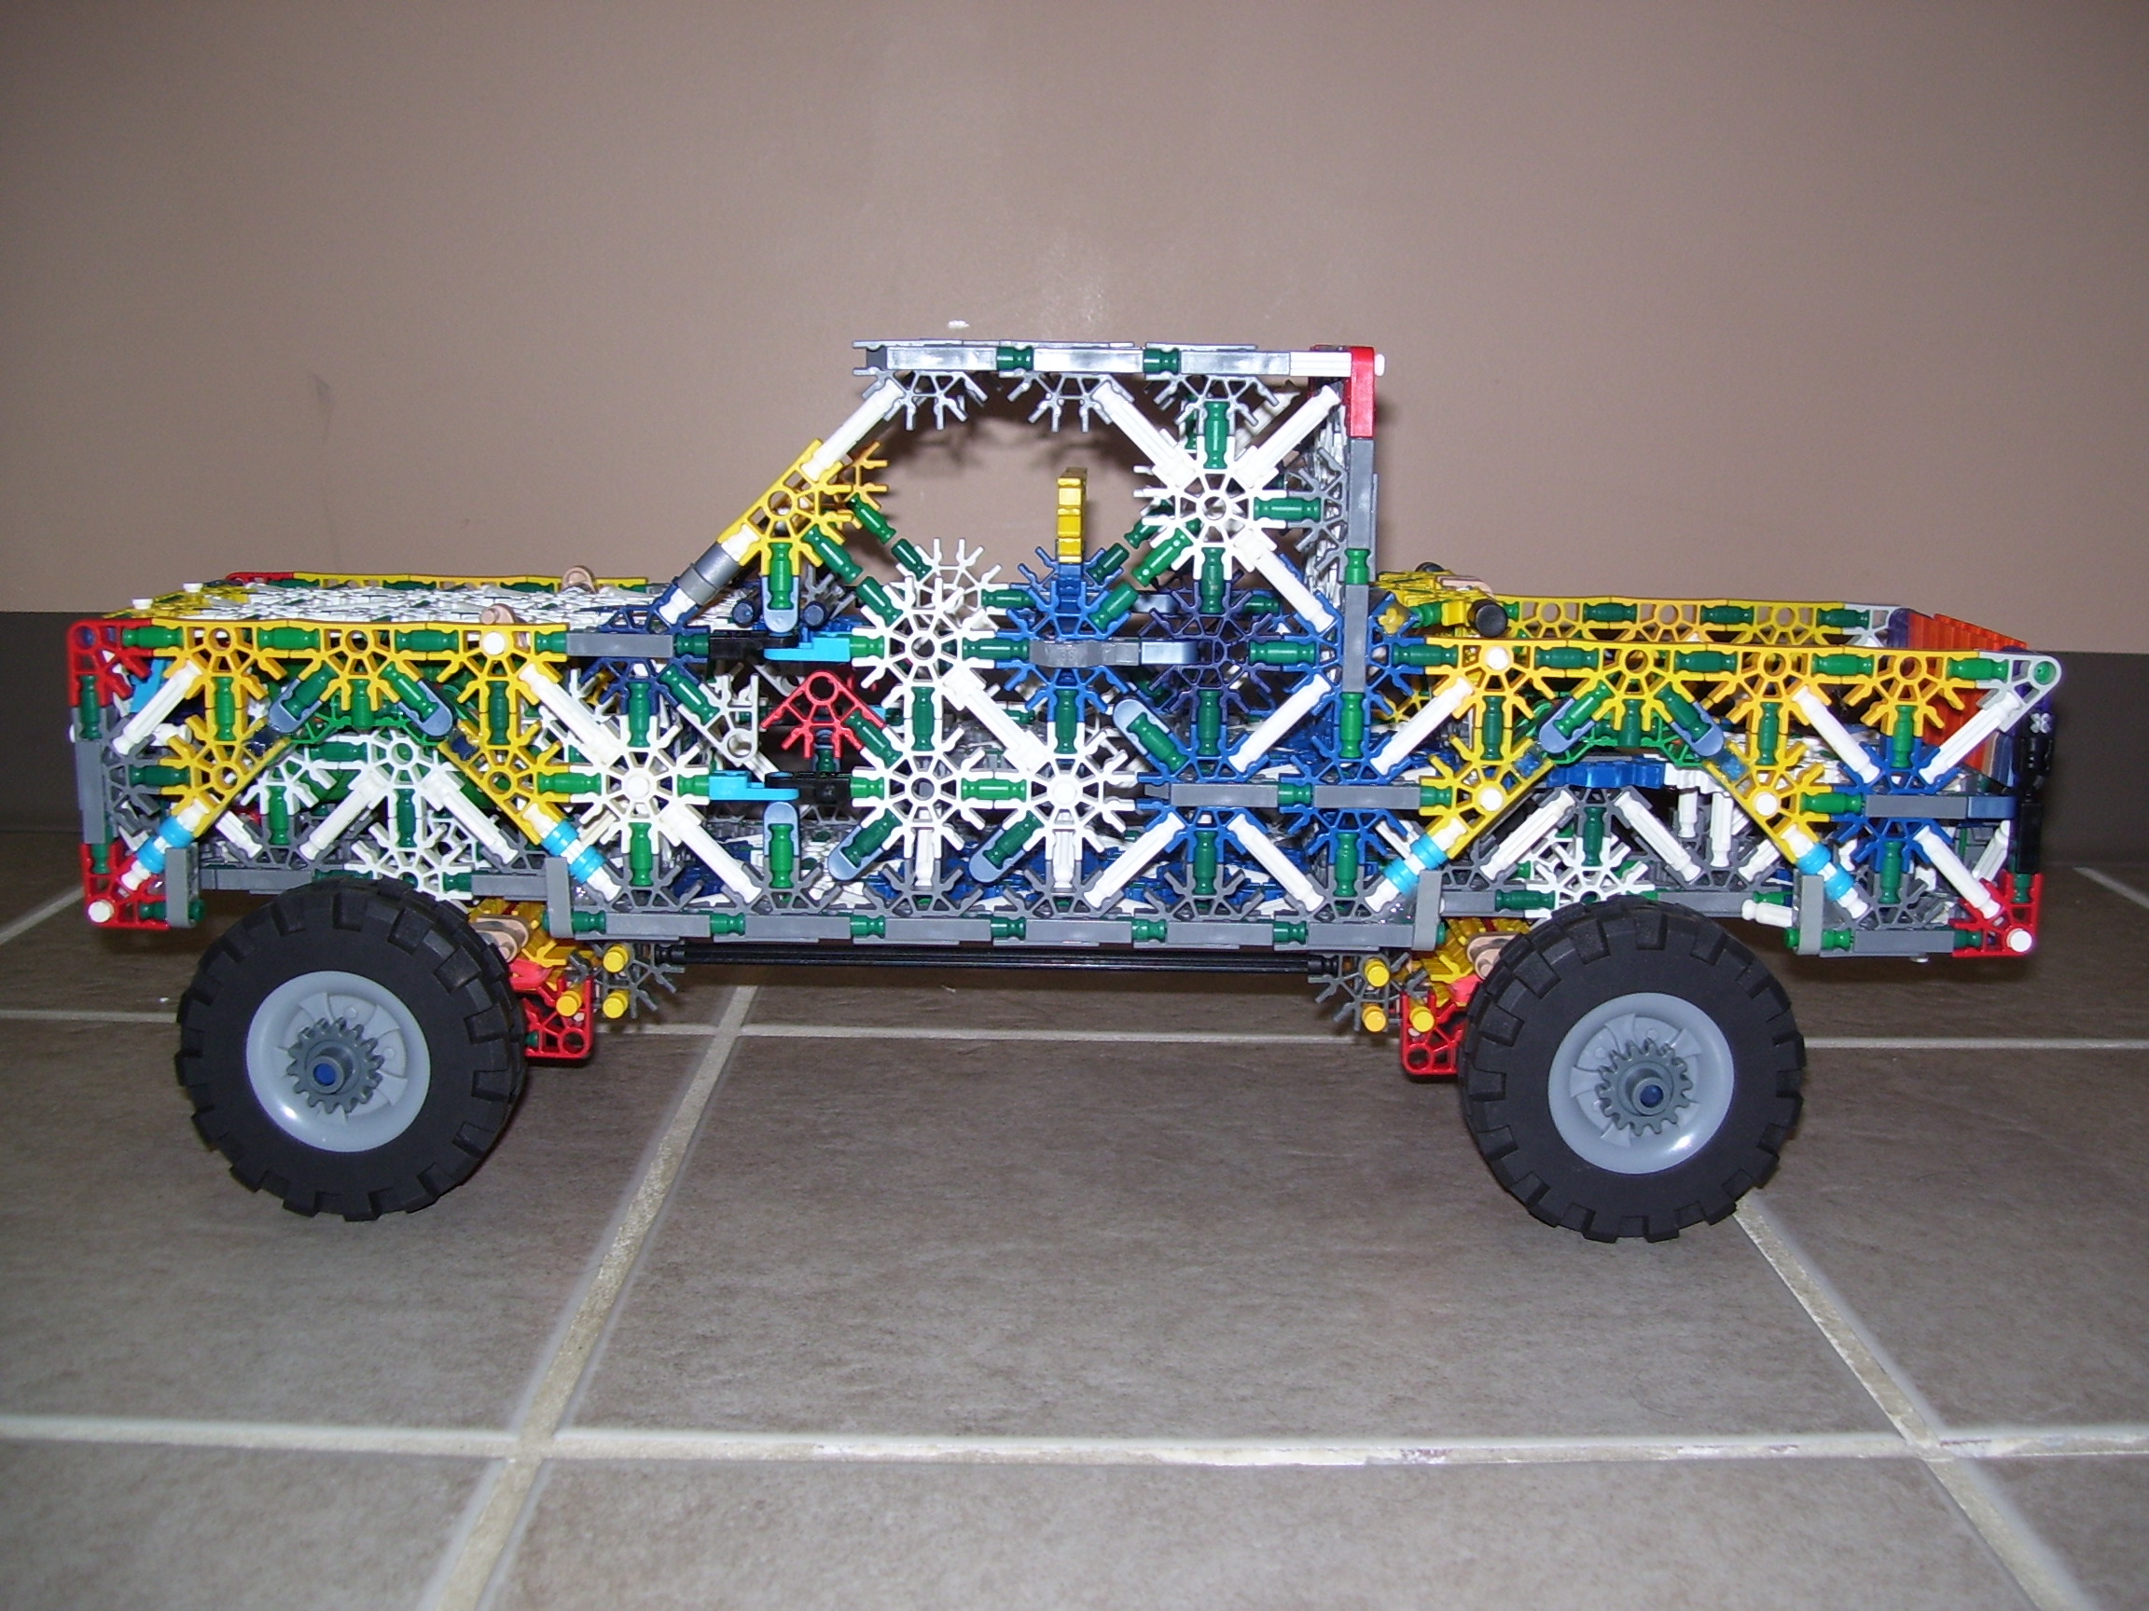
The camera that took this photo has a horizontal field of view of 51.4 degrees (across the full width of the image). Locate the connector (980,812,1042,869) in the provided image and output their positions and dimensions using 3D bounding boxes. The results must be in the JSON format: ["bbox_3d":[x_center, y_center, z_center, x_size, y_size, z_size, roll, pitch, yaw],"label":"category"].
[{"bbox_3d":[-0.016,0.009,0.589,0.017,0.006,0.006,-43,7,7],"label":"connector"}]

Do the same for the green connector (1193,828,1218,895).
[{"bbox_3d":[0.034,0.015,0.590,0.006,0.017,0.006,0,10,0],"label":"green connector"}]

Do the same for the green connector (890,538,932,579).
[{"bbox_3d":[-0.051,-0.078,0.702,0.006,0.012,0.006,-44,6,5],"label":"green connector"}]

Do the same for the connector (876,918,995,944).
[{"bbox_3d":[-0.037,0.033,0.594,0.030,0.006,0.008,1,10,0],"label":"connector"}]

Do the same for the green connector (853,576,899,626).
[{"bbox_3d":[-0.051,-0.053,0.586,0.006,0.013,0.006,-43,8,8],"label":"green connector"}]

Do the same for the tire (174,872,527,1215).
[{"bbox_3d":[-0.190,0.065,0.592,0.090,0.090,0.033,1,10,-1],"label":"tire"}]

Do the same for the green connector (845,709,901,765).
[{"bbox_3d":[-0.053,-0.018,0.593,0.006,0.017,0.006,-42,8,8],"label":"green connector"}]

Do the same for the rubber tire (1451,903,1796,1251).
[{"bbox_3d":[0.147,0.070,0.593,0.090,0.090,0.033,1,10,-1],"label":"rubber tire"}]

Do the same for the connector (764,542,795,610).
[{"bbox_3d":[-0.075,-0.059,0.577,0.006,0.017,0.006,1,10,0],"label":"connector"}]

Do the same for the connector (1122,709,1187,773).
[{"bbox_3d":[0.022,-0.017,0.596,0.006,0.017,0.006,-44,6,5],"label":"connector"}]

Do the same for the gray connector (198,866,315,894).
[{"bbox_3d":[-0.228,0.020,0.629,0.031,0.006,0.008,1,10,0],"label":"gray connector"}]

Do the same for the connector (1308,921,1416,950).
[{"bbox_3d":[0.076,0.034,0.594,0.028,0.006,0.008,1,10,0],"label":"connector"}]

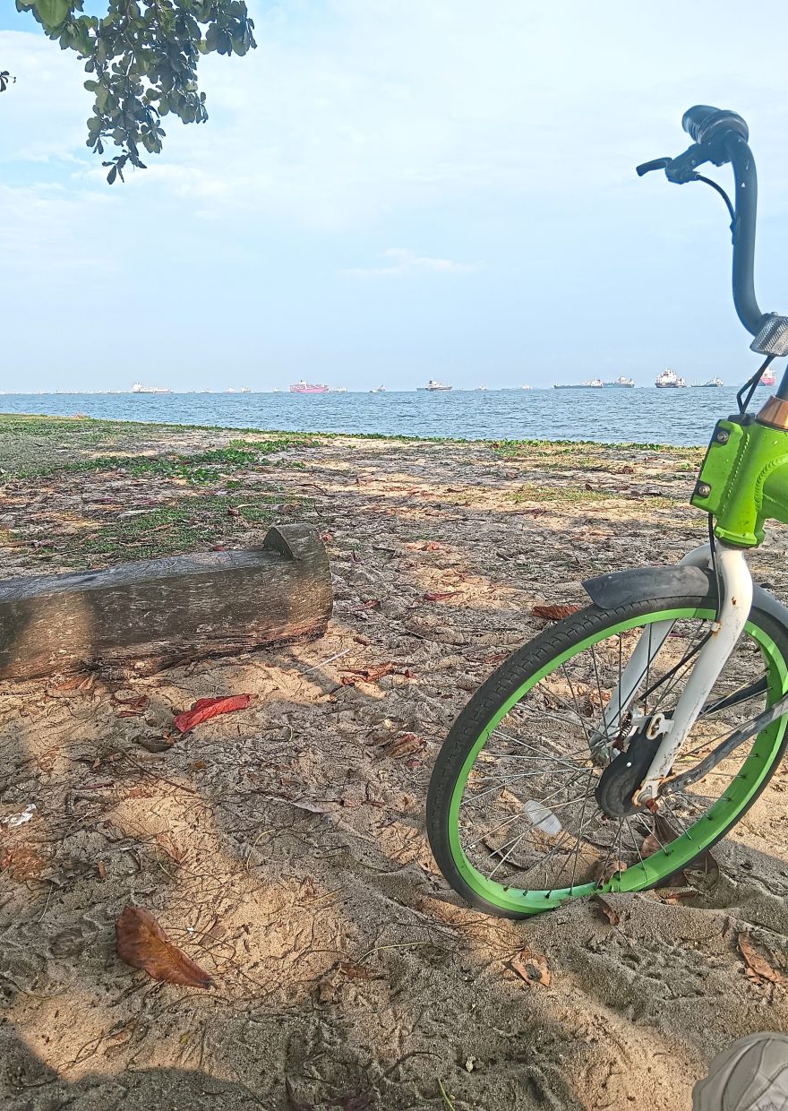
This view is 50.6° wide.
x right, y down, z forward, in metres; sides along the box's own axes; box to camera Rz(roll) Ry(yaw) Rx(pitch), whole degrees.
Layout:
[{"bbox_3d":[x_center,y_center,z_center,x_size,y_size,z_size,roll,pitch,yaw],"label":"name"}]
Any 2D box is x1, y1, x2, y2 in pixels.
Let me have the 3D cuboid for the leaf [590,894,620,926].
[{"bbox_3d":[0.318,0.526,1.246,0.024,0.018,0.068,-3,11,-12],"label":"leaf"}]

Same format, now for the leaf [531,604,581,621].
[{"bbox_3d":[0.569,0.190,2.878,0.190,0.040,0.095,-1,11,0],"label":"leaf"}]

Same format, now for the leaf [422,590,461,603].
[{"bbox_3d":[0.186,0.149,3.144,0.150,0.024,0.060,-5,12,-21],"label":"leaf"}]

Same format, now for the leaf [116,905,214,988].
[{"bbox_3d":[-0.326,0.543,1.167,0.080,0.028,0.210,-11,15,-43],"label":"leaf"}]

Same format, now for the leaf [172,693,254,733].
[{"bbox_3d":[-0.436,0.372,2.025,0.078,0.032,0.215,9,15,40],"label":"leaf"}]

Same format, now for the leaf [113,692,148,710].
[{"bbox_3d":[-0.656,0.365,2.089,0.095,0.025,0.060,-1,11,-3],"label":"leaf"}]

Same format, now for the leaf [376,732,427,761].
[{"bbox_3d":[0.018,0.414,1.805,0.060,0.027,0.122,9,14,39],"label":"leaf"}]

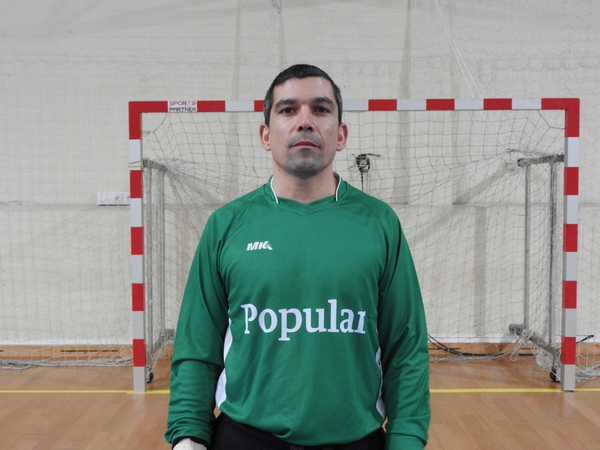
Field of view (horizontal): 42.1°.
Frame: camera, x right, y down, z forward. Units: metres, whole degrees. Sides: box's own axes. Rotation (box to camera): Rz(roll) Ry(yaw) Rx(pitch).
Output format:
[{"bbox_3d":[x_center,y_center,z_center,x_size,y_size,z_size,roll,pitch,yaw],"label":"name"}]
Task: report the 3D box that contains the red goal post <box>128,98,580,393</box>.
[{"bbox_3d":[0.388,0.131,6.045,3.160,2.080,1.020,0,3,0],"label":"red goal post"}]

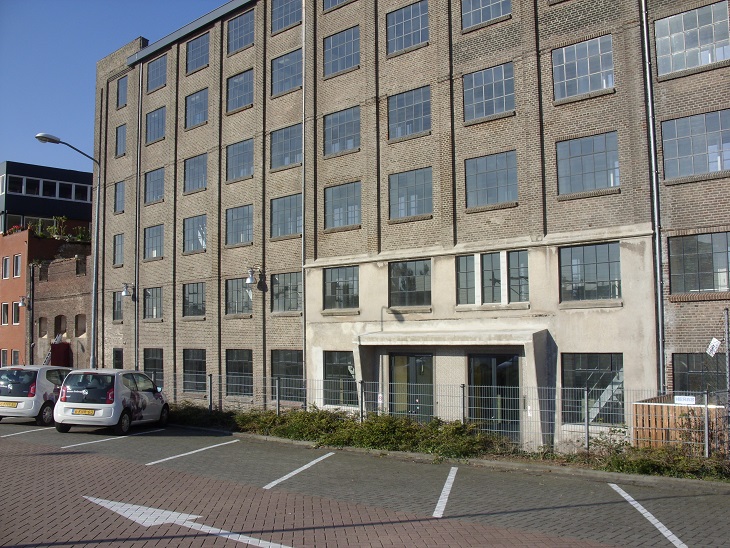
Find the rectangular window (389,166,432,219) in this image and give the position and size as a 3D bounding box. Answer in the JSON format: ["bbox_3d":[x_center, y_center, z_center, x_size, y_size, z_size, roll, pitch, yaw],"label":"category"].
[{"bbox_3d":[1.375,-2.477,24.549,0.140,1.430,1.759,4,-6,-45],"label":"rectangular window"}]

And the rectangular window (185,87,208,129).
[{"bbox_3d":[-7.041,-6.969,33.838,0.160,1.453,1.782,3,-6,-44],"label":"rectangular window"}]

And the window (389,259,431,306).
[{"bbox_3d":[1.375,0.283,24.582,0.140,1.408,1.780,4,-6,-44],"label":"window"}]

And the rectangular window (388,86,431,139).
[{"bbox_3d":[1.416,-4.962,24.844,0.160,1.426,1.788,3,-6,-44],"label":"rectangular window"}]

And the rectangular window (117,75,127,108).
[{"bbox_3d":[-11.832,-8.865,39.052,0.140,1.420,0.979,4,-6,-44],"label":"rectangular window"}]

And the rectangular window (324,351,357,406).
[{"bbox_3d":[-0.780,3.411,26.347,0.140,1.799,1.712,4,-6,-45],"label":"rectangular window"}]

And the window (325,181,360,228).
[{"bbox_3d":[-0.743,-2.311,27.007,0.140,1.450,1.789,4,-6,-44],"label":"window"}]

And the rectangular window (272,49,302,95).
[{"bbox_3d":[-2.808,-7.361,29.411,0.160,1.453,1.795,3,-6,-44],"label":"rectangular window"}]

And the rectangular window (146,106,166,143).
[{"bbox_3d":[-9.813,-6.959,37.480,0.150,1.472,1.812,4,-6,-44],"label":"rectangular window"}]

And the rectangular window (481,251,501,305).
[{"bbox_3d":[3.516,0.125,22.377,0.140,1.408,0.645,4,-6,-44],"label":"rectangular window"}]

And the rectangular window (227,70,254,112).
[{"bbox_3d":[-4.894,-7.143,31.450,0.140,1.424,1.787,4,-6,-43],"label":"rectangular window"}]

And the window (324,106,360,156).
[{"bbox_3d":[-0.723,-4.784,27.057,0.160,1.426,1.796,3,-6,-44],"label":"window"}]

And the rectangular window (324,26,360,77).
[{"bbox_3d":[-0.778,-7.596,27.411,0.140,1.429,1.789,4,-6,-44],"label":"rectangular window"}]

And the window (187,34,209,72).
[{"bbox_3d":[-7.357,-9.674,35.123,0.150,1.483,1.815,4,-6,-44],"label":"window"}]

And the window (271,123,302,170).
[{"bbox_3d":[-2.970,-4.737,30.084,0.150,1.491,1.825,4,-6,-44],"label":"window"}]

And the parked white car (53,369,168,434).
[{"bbox_3d":[-5.926,3.010,19.218,1.680,1.490,3.540,1,-7,8],"label":"parked white car"}]

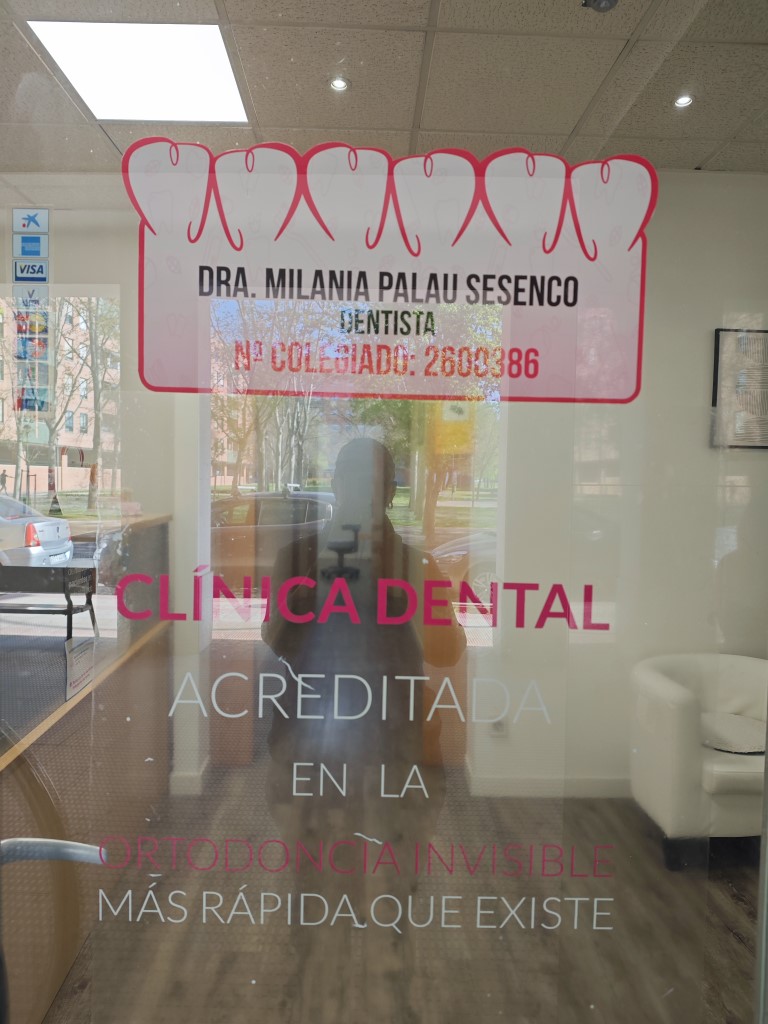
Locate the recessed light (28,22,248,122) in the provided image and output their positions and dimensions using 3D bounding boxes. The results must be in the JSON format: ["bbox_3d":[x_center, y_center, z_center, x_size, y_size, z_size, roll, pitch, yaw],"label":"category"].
[{"bbox_3d":[-0.770,-1.437,2.250,0.580,0.050,0.570,1,4,-1],"label":"recessed light"}]

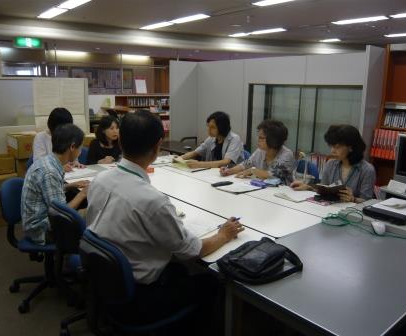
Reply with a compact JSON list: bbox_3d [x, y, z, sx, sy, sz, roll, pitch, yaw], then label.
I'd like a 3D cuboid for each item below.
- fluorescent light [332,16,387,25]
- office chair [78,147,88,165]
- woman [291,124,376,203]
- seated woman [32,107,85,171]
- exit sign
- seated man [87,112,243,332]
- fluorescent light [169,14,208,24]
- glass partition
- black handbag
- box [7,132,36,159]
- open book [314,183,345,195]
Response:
[{"bbox_3d":[3.324,-3.147,7.679,0.300,0.070,1.220,-9,16,-37],"label":"fluorescent light"},{"bbox_3d":[-1.057,0.172,3.820,0.560,0.840,0.580,-11,17,-40],"label":"office chair"},{"bbox_3d":[0.984,0.291,2.693,0.520,1.210,0.660,12,18,42],"label":"woman"},{"bbox_3d":[-1.213,0.130,3.108,0.580,1.240,0.470,-11,17,-40],"label":"seated woman"},{"bbox_3d":[-3.697,-2.651,7.694,0.570,0.220,0.100,-11,17,-38],"label":"exit sign"},{"bbox_3d":[-0.181,0.411,1.831,0.560,1.380,0.840,13,18,43],"label":"seated man"},{"bbox_3d":[-0.292,-3.188,7.707,0.300,0.070,1.240,-9,16,-37],"label":"fluorescent light"},{"bbox_3d":[1.068,-0.532,4.155,0.080,0.840,1.520,-11,17,-38],"label":"glass partition"},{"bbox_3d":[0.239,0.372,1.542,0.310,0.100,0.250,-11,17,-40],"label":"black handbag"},{"bbox_3d":[-1.962,-0.260,4.076,0.290,0.240,0.360,-11,17,-40],"label":"box"},{"bbox_3d":[0.862,0.146,2.470,0.220,0.040,0.140,5,-31,20],"label":"open book"}]

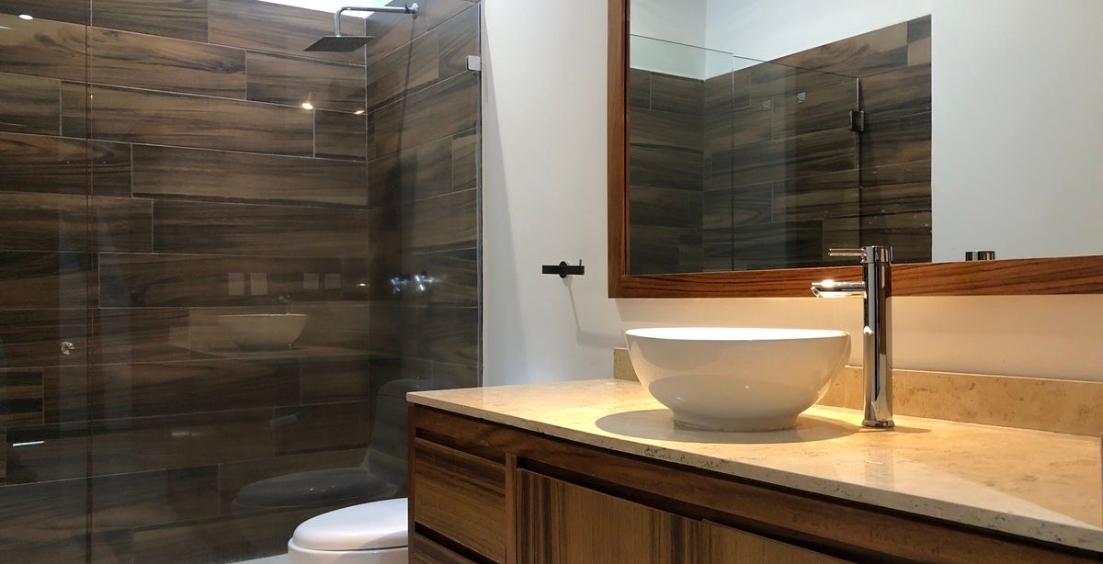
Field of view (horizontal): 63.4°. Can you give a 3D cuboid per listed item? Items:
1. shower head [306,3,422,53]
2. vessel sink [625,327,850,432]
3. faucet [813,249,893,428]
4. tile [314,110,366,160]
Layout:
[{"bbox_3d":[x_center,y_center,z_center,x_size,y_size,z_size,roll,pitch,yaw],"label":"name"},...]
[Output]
[{"bbox_3d":[-0.676,-0.943,3.245,0.402,0.224,0.206,0,-1,-34],"label":"shower head"},{"bbox_3d":[0.319,0.167,1.549,0.388,0.154,0.388,0,-1,0],"label":"vessel sink"},{"bbox_3d":[0.510,0.091,1.509,0.139,0.301,0.052,0,-1,6],"label":"faucet"},{"bbox_3d":[-0.871,-0.605,3.687,0.224,0.201,0.010,0,-1,-34],"label":"tile"}]

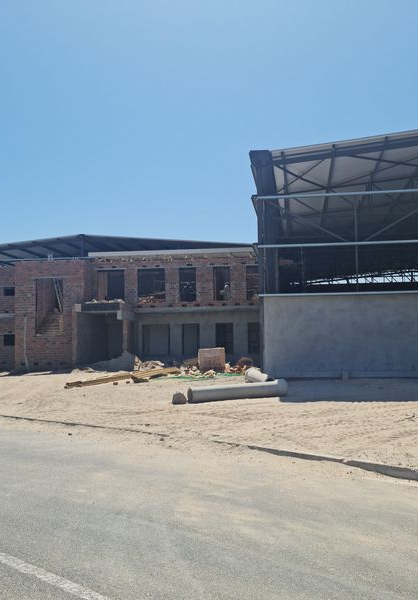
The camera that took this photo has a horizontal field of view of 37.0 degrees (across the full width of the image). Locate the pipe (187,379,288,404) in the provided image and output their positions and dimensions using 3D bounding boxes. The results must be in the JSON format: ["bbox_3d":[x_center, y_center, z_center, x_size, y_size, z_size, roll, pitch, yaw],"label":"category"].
[{"bbox_3d":[0.685,2.005,13.757,2.420,0.360,0.360,0,-4,-28],"label":"pipe"}]

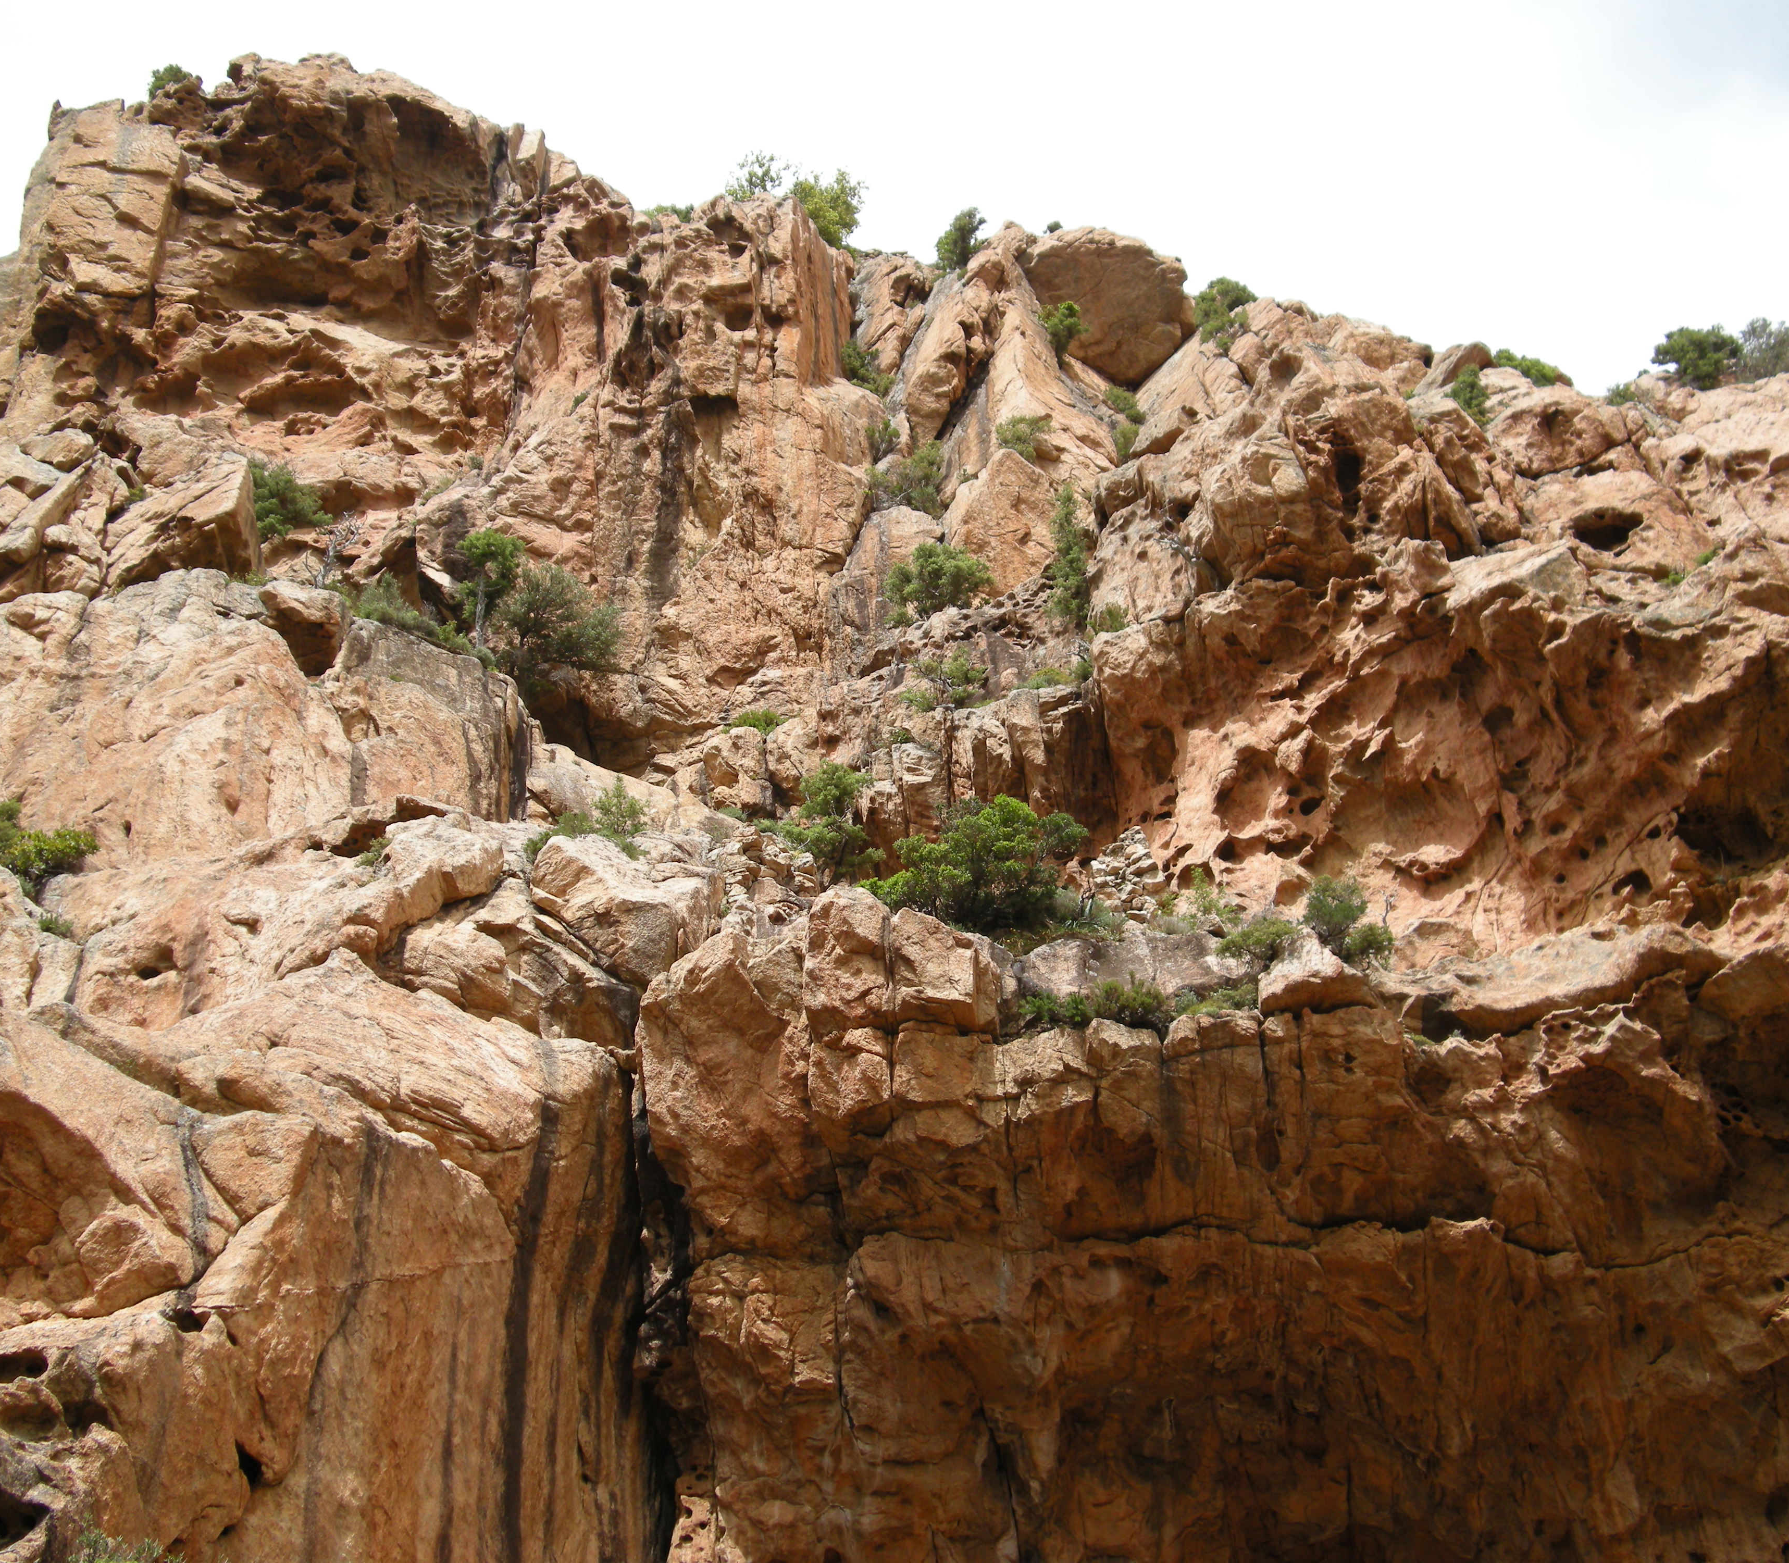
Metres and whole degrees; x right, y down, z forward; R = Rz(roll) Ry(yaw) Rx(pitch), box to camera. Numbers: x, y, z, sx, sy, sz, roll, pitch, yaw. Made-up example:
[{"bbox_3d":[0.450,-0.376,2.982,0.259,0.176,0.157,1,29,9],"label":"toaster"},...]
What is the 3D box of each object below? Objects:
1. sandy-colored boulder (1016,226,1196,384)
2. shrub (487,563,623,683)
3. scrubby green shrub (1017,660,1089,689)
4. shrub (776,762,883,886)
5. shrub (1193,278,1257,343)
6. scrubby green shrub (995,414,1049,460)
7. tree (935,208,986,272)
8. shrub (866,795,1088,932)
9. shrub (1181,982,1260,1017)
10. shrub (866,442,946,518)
[{"bbox_3d":[4.591,-10.386,48.500,3.760,2.950,3.190,0,-27,0],"label":"sandy-colored boulder"},{"bbox_3d":[-6.537,-3.033,43.000,2.546,2.405,2.291,0,-22,0],"label":"shrub"},{"bbox_3d":[2.637,-1.717,37.000,1.190,0.540,0.830,0,-27,0],"label":"scrubby green shrub"},{"bbox_3d":[-1.111,0.746,38.500,1.801,2.266,1.621,0,-22,0],"label":"shrub"},{"bbox_3d":[7.715,-11.003,52.000,1.482,1.563,1.334,0,-22,0],"label":"shrub"},{"bbox_3d":[2.524,-6.786,44.000,1.090,0.780,0.930,0,-27,0],"label":"scrubby green shrub"},{"bbox_3d":[1.498,-12.151,50.000,1.130,1.460,1.020,0,-27,0],"label":"tree"},{"bbox_3d":[1.379,1.366,37.000,3.705,2.163,2.964,0,-22,0],"label":"shrub"},{"bbox_3d":[4.520,3.081,31.000,1.130,0.510,0.850,0,-27,0],"label":"shrub"},{"bbox_3d":[0.269,-6.643,49.000,1.719,1.688,1.461,0,-22,0],"label":"shrub"}]

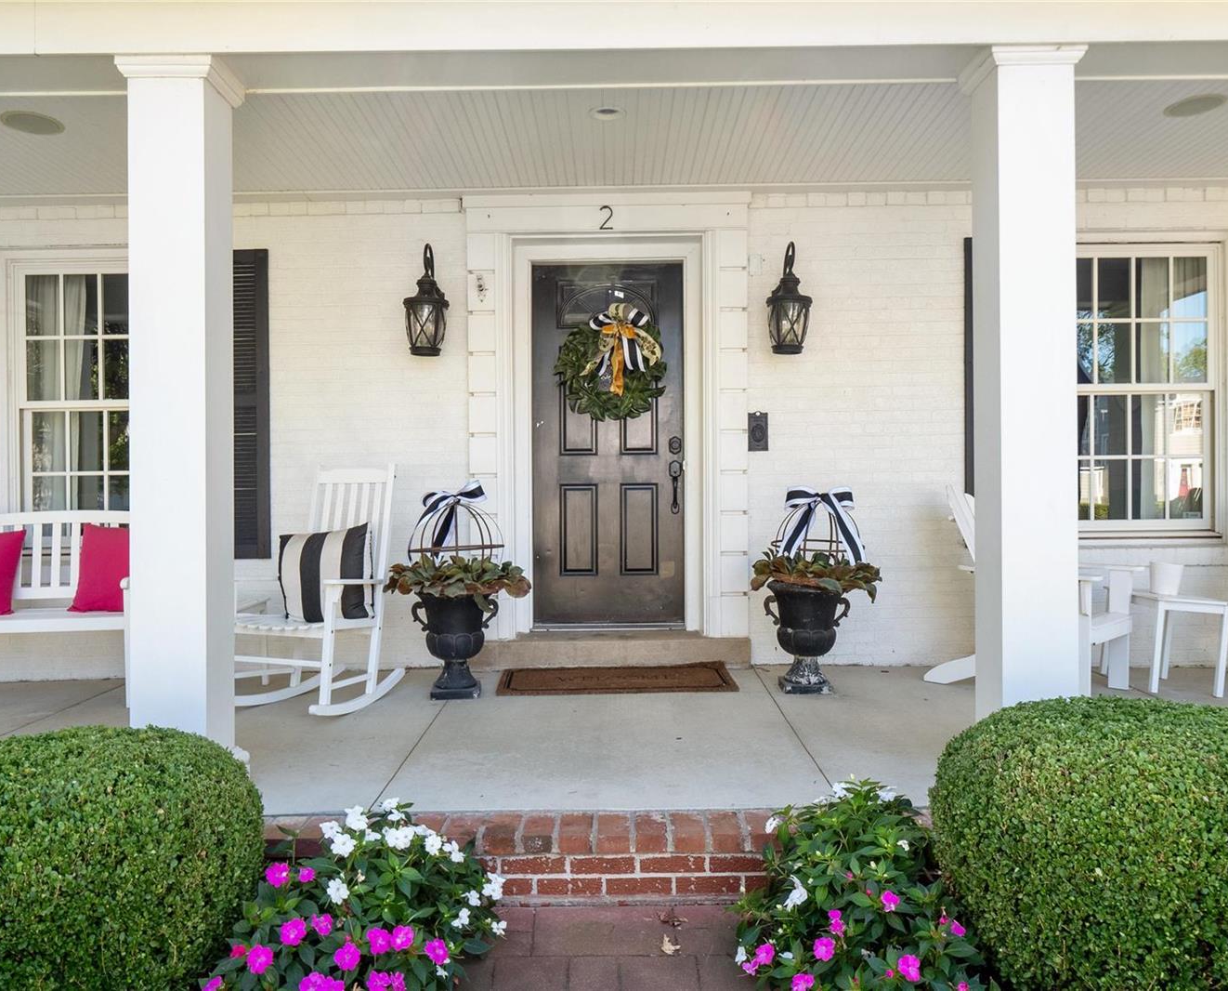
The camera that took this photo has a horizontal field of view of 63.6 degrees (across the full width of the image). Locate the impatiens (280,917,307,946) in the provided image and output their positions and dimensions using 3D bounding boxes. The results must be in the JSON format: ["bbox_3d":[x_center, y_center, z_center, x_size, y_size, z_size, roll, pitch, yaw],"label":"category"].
[{"bbox_3d":[-0.759,1.030,2.350,0.066,0.068,0.035,0,0,-6],"label":"impatiens"}]

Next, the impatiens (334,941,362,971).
[{"bbox_3d":[-0.577,0.996,2.150,0.058,0.066,0.035,0,-18,-7],"label":"impatiens"}]

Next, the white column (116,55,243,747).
[{"bbox_3d":[-1.452,-0.190,3.345,0.310,2.450,0.310,0,0,0],"label":"white column"}]

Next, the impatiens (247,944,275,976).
[{"bbox_3d":[-0.760,0.997,2.130,0.059,0.066,0.035,0,-18,-9],"label":"impatiens"}]

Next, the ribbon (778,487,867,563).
[{"bbox_3d":[1.035,0.147,4.920,0.430,0.375,0.250,0,0,0],"label":"ribbon"}]

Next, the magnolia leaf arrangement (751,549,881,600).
[{"bbox_3d":[0.983,0.384,4.820,0.620,0.250,0.560,0,0,0],"label":"magnolia leaf arrangement"}]

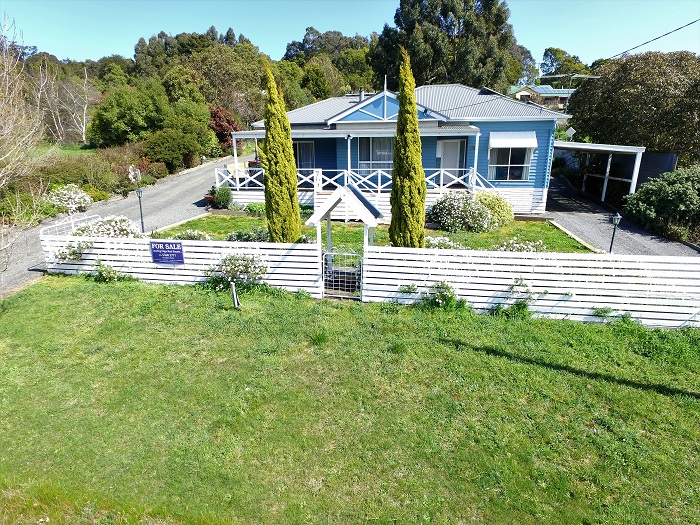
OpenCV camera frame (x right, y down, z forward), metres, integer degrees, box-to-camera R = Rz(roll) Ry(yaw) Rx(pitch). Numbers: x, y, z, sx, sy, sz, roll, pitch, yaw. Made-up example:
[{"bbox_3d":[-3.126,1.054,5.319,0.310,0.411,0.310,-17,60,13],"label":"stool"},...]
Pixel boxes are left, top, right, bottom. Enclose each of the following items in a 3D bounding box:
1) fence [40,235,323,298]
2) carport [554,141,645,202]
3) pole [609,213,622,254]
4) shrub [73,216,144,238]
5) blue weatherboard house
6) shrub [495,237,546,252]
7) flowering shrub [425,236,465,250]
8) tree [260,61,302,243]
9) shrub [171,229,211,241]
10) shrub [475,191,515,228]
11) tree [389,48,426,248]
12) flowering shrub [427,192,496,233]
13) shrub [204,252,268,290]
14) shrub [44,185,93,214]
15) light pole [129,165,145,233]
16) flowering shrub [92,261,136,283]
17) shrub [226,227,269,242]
[{"bbox_3d":[-4.567,0.082,10.561,7.863,1.379,0.120,2,15,9],"label":"fence"},{"bbox_3d":[11.458,-4.618,21.067,3.750,3.100,6.200,2,15,9],"label":"carport"},{"bbox_3d":[6.814,-0.546,10.456,0.230,1.511,0.230,2,15,9],"label":"pole"},{"bbox_3d":[-7.286,-0.812,12.200,1.900,1.150,1.400,2,15,9],"label":"shrub"},{"bbox_3d":[2.662,-6.486,22.336,15.100,6.300,11.500,2,15,9],"label":"blue weatherboard house"},{"bbox_3d":[4.300,-0.129,10.200,1.350,1.000,1.100,2,15,9],"label":"shrub"},{"bbox_3d":[2.454,-0.200,10.500,1.100,0.950,1.000,2,15,9],"label":"flowering shrub"},{"bbox_3d":[-1.675,-2.245,10.032,0.880,5.005,0.880,2,15,9],"label":"tree"},{"bbox_3d":[-4.654,-0.563,11.800,1.200,0.950,1.000,2,15,9],"label":"shrub"},{"bbox_3d":[5.713,-2.211,16.100,1.600,1.250,1.400,2,15,9],"label":"shrub"},{"bbox_3d":[1.387,-2.203,9.524,0.880,5.156,0.880,2,15,9],"label":"tree"},{"bbox_3d":[4.200,-1.967,15.083,2.450,1.383,2.000,2,15,9],"label":"flowering shrub"},{"bbox_3d":[-2.857,0.249,10.053,1.420,0.981,0.750,2,15,9],"label":"shrub"},{"bbox_3d":[-11.764,-2.737,16.900,1.800,1.200,1.400,2,15,9],"label":"shrub"},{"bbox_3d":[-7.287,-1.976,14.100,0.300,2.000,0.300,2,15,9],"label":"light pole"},{"bbox_3d":[-6.199,0.175,10.600,1.000,0.600,0.600,2,15,9],"label":"flowering shrub"},{"bbox_3d":[-2.757,-0.504,11.043,1.100,0.972,0.900,2,15,9],"label":"shrub"}]

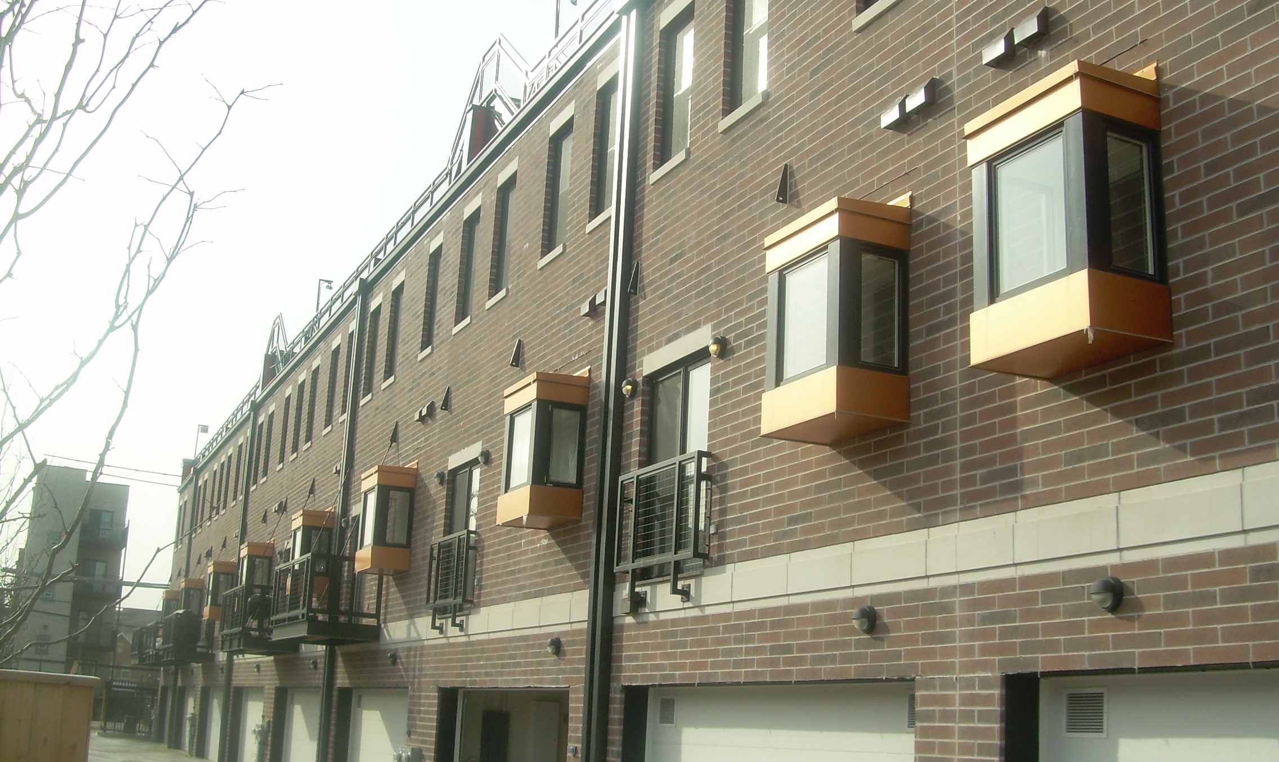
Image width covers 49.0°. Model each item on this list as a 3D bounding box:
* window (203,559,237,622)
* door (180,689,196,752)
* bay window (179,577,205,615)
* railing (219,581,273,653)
[{"bbox_3d":[-11.215,5.618,37.544,0.610,1.645,1.040,9,-15,-23],"label":"window"},{"bbox_3d":[-13.931,10.667,44.062,0.080,2.126,4.800,9,-15,-23],"label":"door"},{"bbox_3d":[-14.108,6.988,44.104,0.625,1.620,1.050,9,-15,-23],"label":"bay window"},{"bbox_3d":[-7.835,4.988,29.112,1.200,1.310,3.000,9,-15,-23],"label":"railing"}]

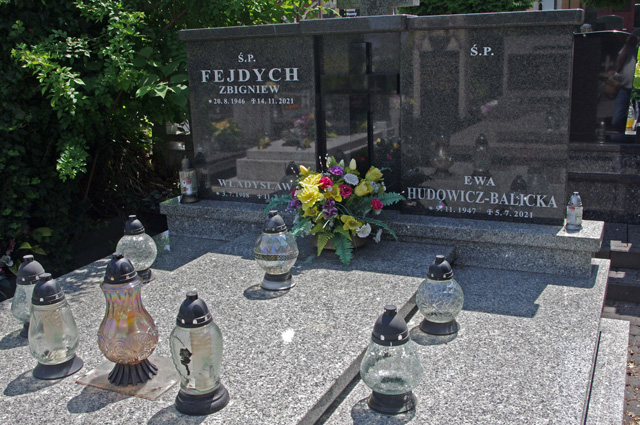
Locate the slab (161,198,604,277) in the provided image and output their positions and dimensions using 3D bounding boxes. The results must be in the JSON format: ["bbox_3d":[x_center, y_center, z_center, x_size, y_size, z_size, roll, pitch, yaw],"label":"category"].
[{"bbox_3d":[0.193,0.087,3.236,2.266,0.181,0.294,4,16,26],"label":"slab"}]

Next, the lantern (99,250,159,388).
[{"bbox_3d":[-0.551,0.295,1.820,0.169,0.368,0.169,4,16,26],"label":"lantern"}]

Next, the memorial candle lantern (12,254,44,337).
[{"bbox_3d":[-1.060,0.304,2.374,0.176,0.288,0.176,4,16,26],"label":"memorial candle lantern"}]

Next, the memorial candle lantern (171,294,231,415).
[{"bbox_3d":[-0.322,0.354,1.670,0.145,0.304,0.145,-2,14,1],"label":"memorial candle lantern"}]

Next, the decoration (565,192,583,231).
[{"bbox_3d":[1.092,-0.008,2.742,0.068,0.162,0.068,4,16,26],"label":"decoration"}]

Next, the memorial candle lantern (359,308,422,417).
[{"bbox_3d":[0.201,0.395,1.778,0.178,0.288,0.178,-2,14,1],"label":"memorial candle lantern"}]

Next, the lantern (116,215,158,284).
[{"bbox_3d":[-0.826,0.161,2.880,0.179,0.300,0.179,4,16,26],"label":"lantern"}]

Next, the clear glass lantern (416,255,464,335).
[{"bbox_3d":[0.422,0.280,2.248,0.168,0.263,0.168,4,16,26],"label":"clear glass lantern"}]

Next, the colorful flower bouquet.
[{"bbox_3d":[0.070,-0.047,2.953,0.656,0.429,0.502,4,16,26],"label":"colorful flower bouquet"}]

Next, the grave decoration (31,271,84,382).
[{"bbox_3d":[-0.790,0.324,1.890,0.144,0.298,0.144,4,16,26],"label":"grave decoration"}]

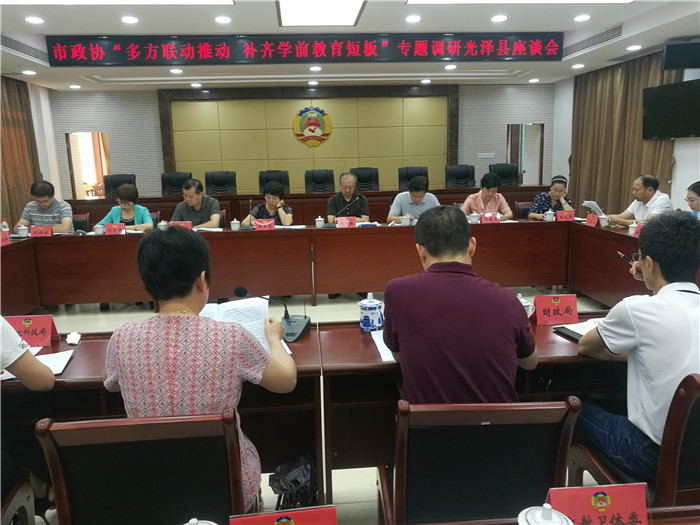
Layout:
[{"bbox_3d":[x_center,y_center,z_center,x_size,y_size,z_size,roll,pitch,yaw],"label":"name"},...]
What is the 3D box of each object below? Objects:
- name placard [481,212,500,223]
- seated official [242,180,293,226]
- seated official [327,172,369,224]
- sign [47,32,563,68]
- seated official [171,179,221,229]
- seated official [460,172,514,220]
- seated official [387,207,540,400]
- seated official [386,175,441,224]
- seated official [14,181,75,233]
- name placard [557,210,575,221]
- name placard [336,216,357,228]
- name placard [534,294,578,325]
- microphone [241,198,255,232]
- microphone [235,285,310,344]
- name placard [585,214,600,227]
[{"bbox_3d":[1.388,-0.443,5.398,0.180,0.100,0.090,-2,11,-4],"label":"name placard"},{"bbox_3d":[-0.849,-0.253,5.771,0.500,1.220,0.680,-2,11,-4],"label":"seated official"},{"bbox_3d":[-0.021,-0.305,5.817,0.470,1.270,0.680,-2,11,-4],"label":"seated official"},{"bbox_3d":[-0.563,-3.262,8.350,7.844,0.428,0.080,-2,11,-4],"label":"sign"},{"bbox_3d":[-1.582,-0.243,5.723,0.500,1.250,0.680,1,11,10],"label":"seated official"},{"bbox_3d":[1.470,-0.344,5.910,0.550,1.250,0.680,-1,11,1],"label":"seated official"},{"bbox_3d":[0.331,0.467,1.723,0.500,1.280,0.700,-2,11,-4],"label":"seated official"},{"bbox_3d":[0.647,-0.261,5.527,0.530,1.200,0.740,-2,10,-4],"label":"seated official"},{"bbox_3d":[-2.933,-0.152,5.273,0.540,1.250,0.740,-3,11,-7],"label":"seated official"},{"bbox_3d":[2.090,-0.455,5.307,0.178,0.100,0.085,-2,10,-4],"label":"name placard"},{"bbox_3d":[-0.027,-0.388,5.267,0.180,0.100,0.090,-2,11,-4],"label":"name placard"},{"bbox_3d":[0.808,0.181,2.159,0.170,0.107,0.090,-2,10,-4],"label":"name placard"},{"bbox_3d":[-0.970,-0.457,5.164,0.125,0.290,0.170,-2,10,-4],"label":"microphone"},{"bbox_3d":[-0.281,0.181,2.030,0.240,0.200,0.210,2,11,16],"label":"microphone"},{"bbox_3d":[2.220,-0.379,4.972,0.090,0.100,0.180,-2,11,-4],"label":"name placard"}]

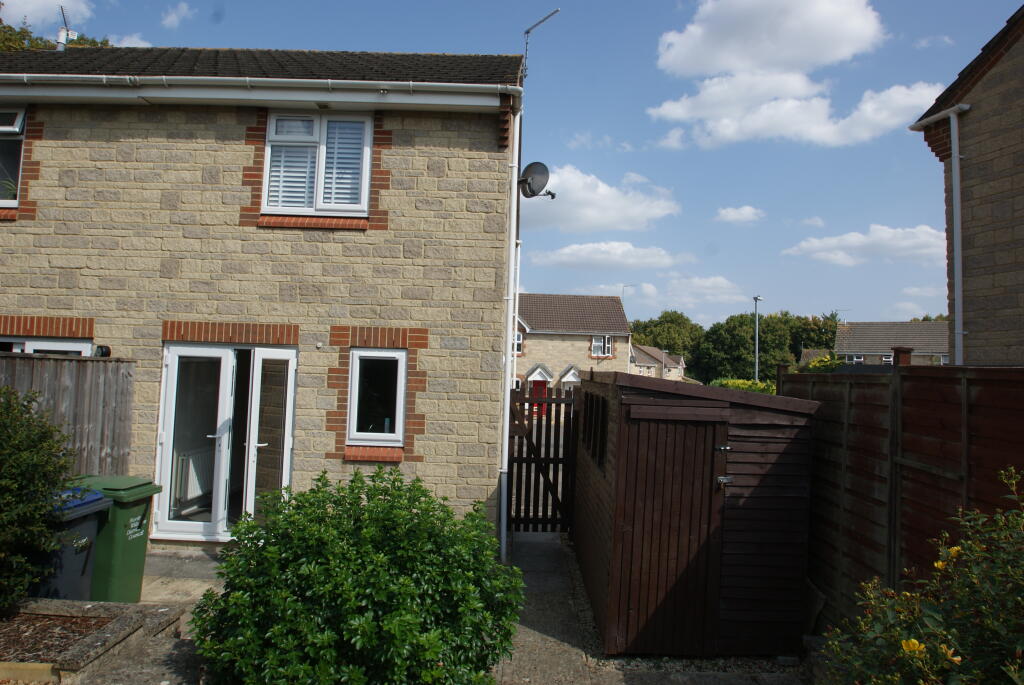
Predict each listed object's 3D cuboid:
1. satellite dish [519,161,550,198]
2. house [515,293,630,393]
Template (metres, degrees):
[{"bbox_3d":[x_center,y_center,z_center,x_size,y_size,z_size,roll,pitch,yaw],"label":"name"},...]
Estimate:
[{"bbox_3d":[0.299,-1.901,7.350,0.360,0.440,0.470,5,-5,-37],"label":"satellite dish"},{"bbox_3d":[2.980,0.765,40.220,7.900,7.750,8.000,2,-4,1],"label":"house"}]

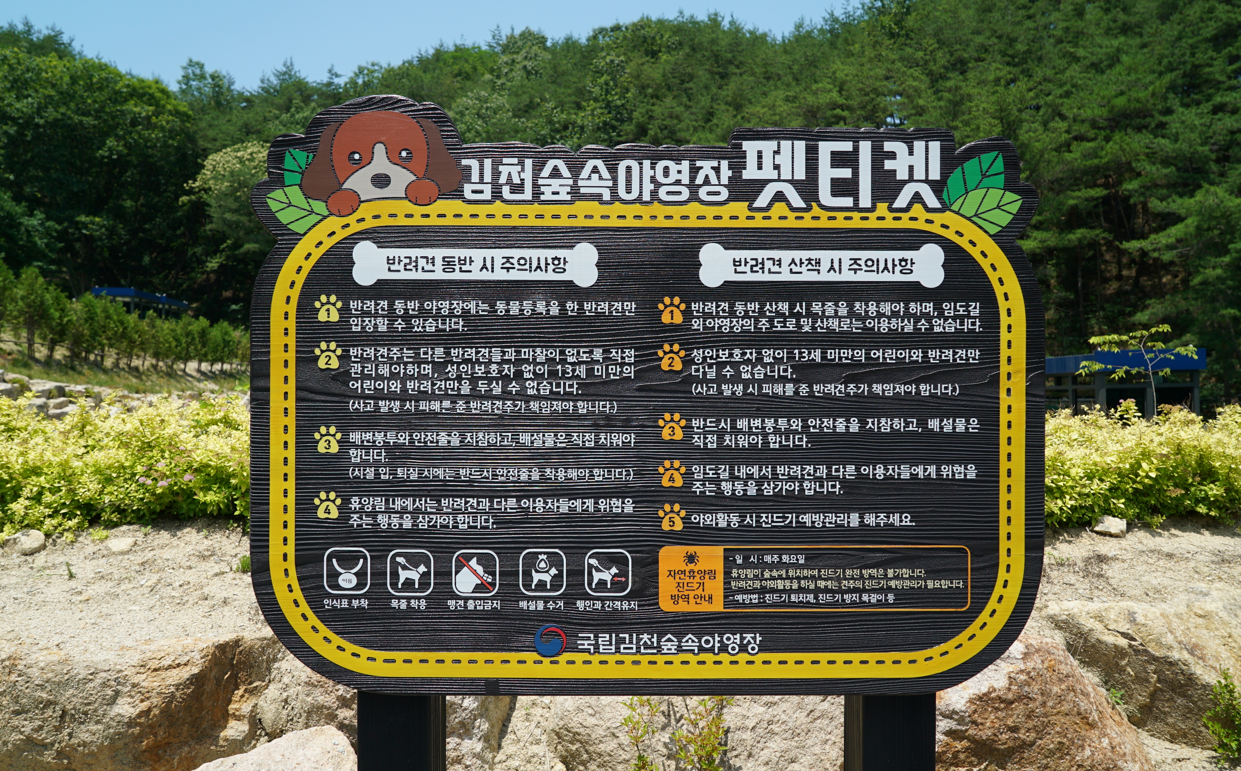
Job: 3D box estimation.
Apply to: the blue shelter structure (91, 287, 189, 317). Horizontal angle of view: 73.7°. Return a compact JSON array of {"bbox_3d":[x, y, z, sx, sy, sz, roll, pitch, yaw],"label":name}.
[{"bbox_3d":[-48.186,-7.537,83.473,4.300,3.200,11.500,-1,-1,-8],"label":"blue shelter structure"}]

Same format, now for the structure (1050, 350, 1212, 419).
[{"bbox_3d":[18.358,0.417,31.329,3.850,3.200,5.800,-1,-1,1],"label":"structure"}]

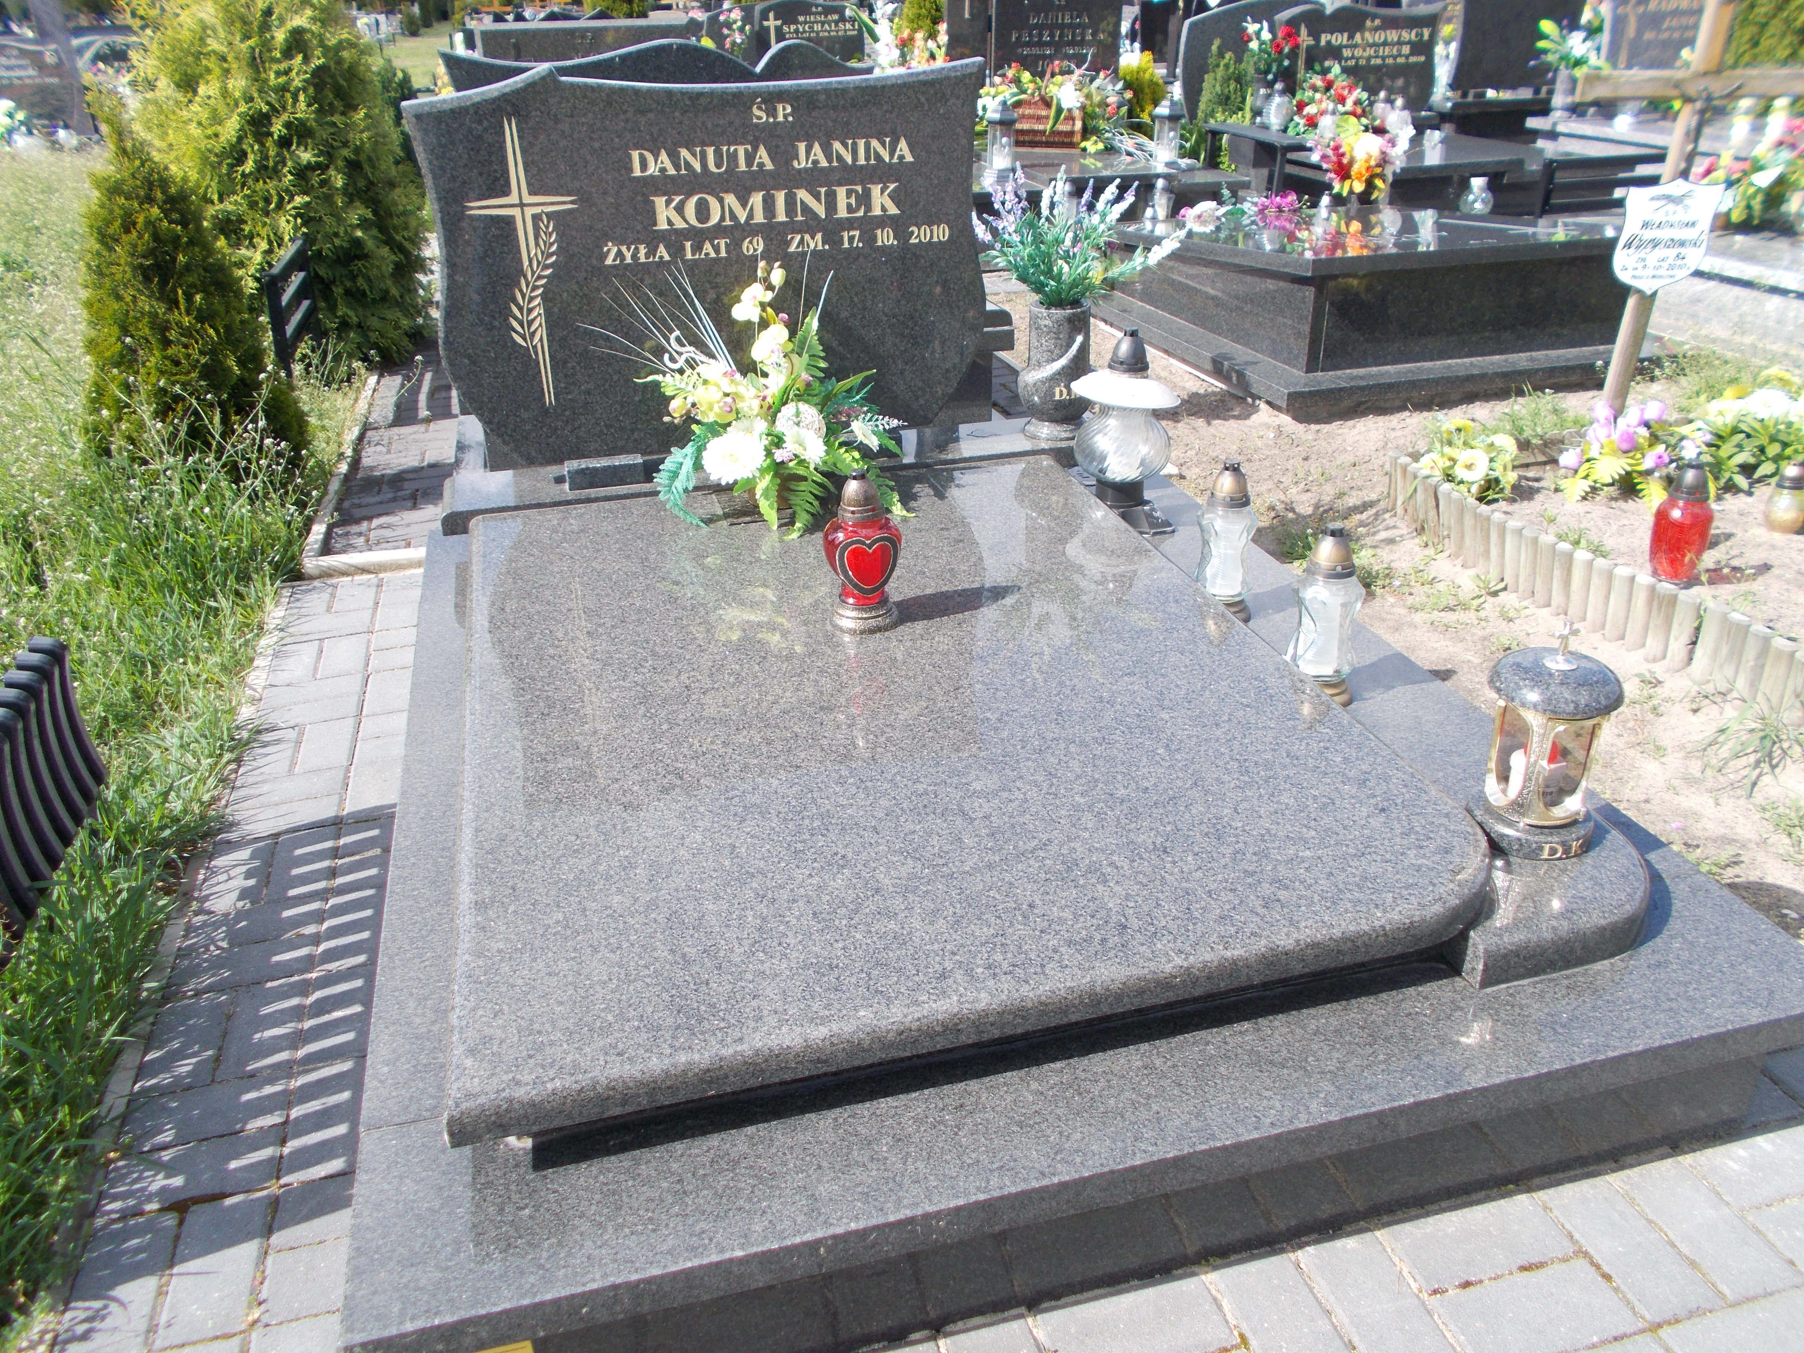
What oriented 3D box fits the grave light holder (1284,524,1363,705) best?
[{"bbox_3d":[0.662,-0.095,2.105,0.115,0.275,0.115,-8,28,-13],"label":"grave light holder"}]

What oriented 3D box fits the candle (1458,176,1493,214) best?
[{"bbox_3d":[2.068,-1.727,4.847,0.116,0.122,0.116,-7,27,-13],"label":"candle"}]

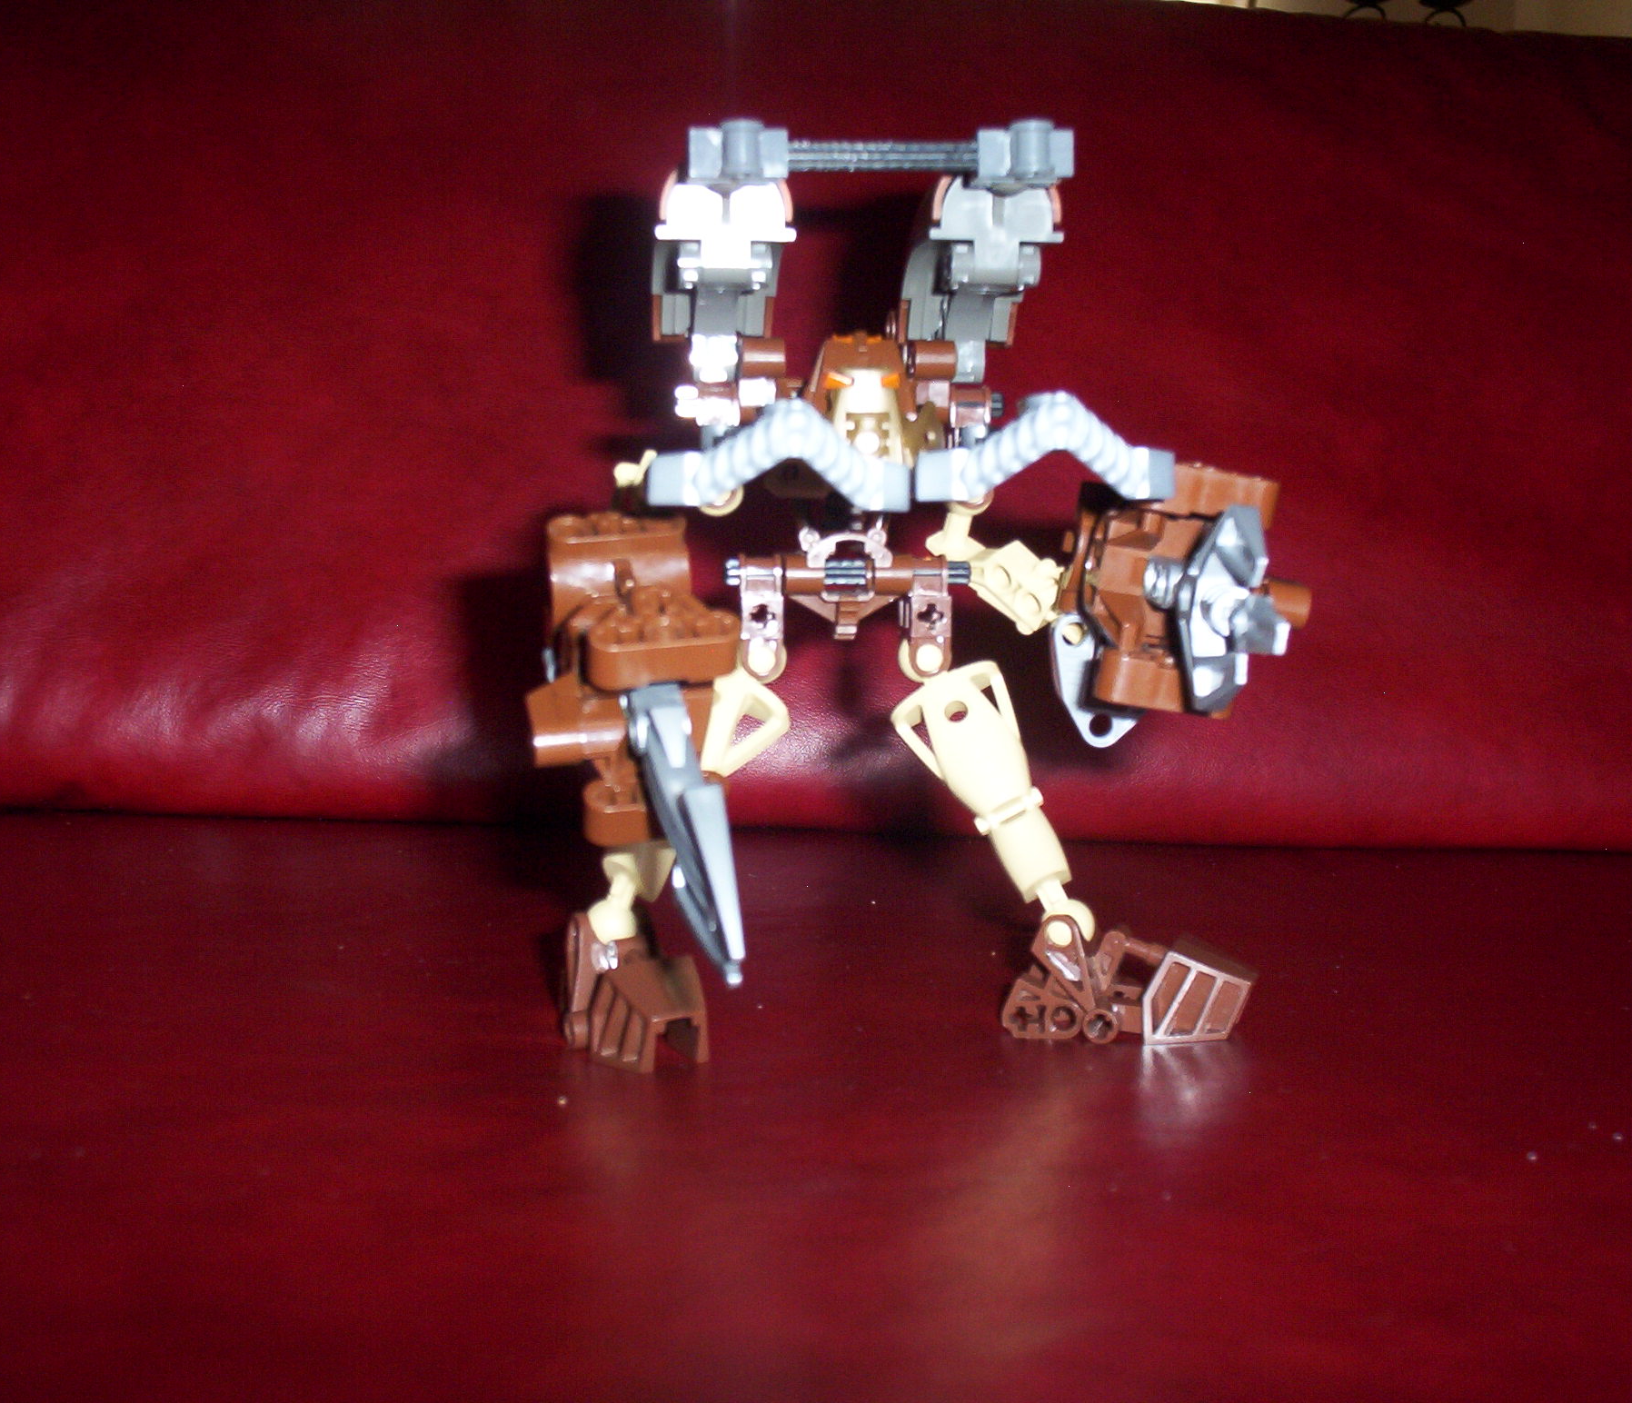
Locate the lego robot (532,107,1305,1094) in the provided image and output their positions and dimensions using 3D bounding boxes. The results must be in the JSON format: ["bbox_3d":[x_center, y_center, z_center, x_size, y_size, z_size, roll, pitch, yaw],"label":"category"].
[{"bbox_3d":[0.018,-0.015,0.340,0.135,0.166,0.107,0,7,-3],"label":"lego robot"}]

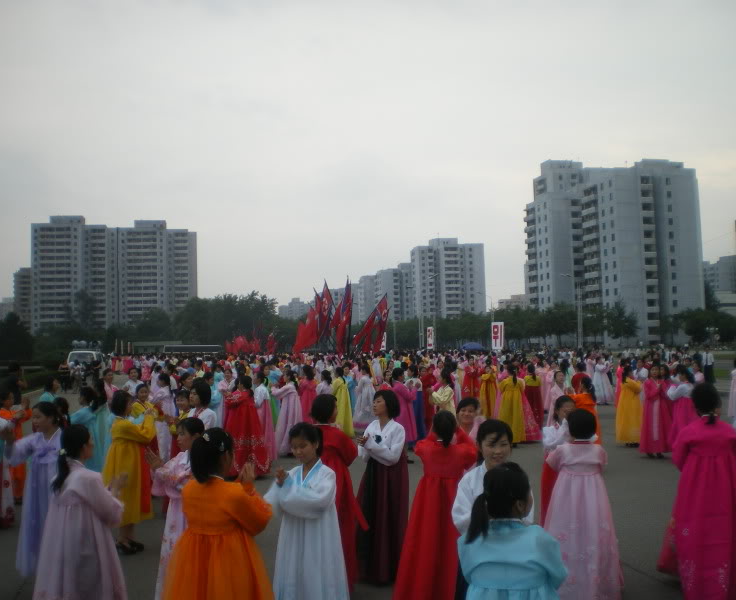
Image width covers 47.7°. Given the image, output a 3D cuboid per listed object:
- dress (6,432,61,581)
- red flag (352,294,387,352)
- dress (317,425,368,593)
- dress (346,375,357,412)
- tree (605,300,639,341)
[{"bbox_3d":[-2.907,1.825,7.500,0.620,1.310,0.560,-2,-4,21],"label":"dress"},{"bbox_3d":[0.072,1.130,40.000,1.600,2.800,0.700,-1,-3,0],"label":"red flag"},{"bbox_3d":[-0.323,1.688,6.800,0.570,1.360,0.520,-4,-4,30],"label":"dress"},{"bbox_3d":[-0.461,2.452,20.200,0.560,1.300,0.520,-2,-3,18],"label":"dress"},{"bbox_3d":[35.039,3.822,115.000,4.800,7.900,4.800,-1,-3,0],"label":"tree"}]

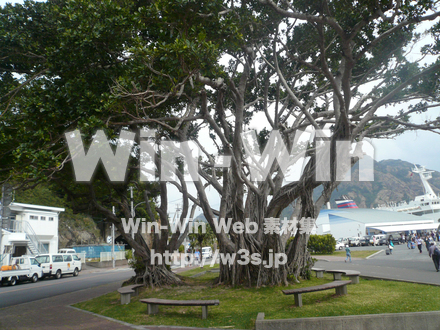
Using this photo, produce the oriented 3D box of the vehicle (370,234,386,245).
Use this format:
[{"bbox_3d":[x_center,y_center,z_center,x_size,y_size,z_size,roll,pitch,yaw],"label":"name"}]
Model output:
[{"bbox_3d":[28.341,13.480,63.239,3.600,1.880,1.530,4,-14,-31],"label":"vehicle"}]

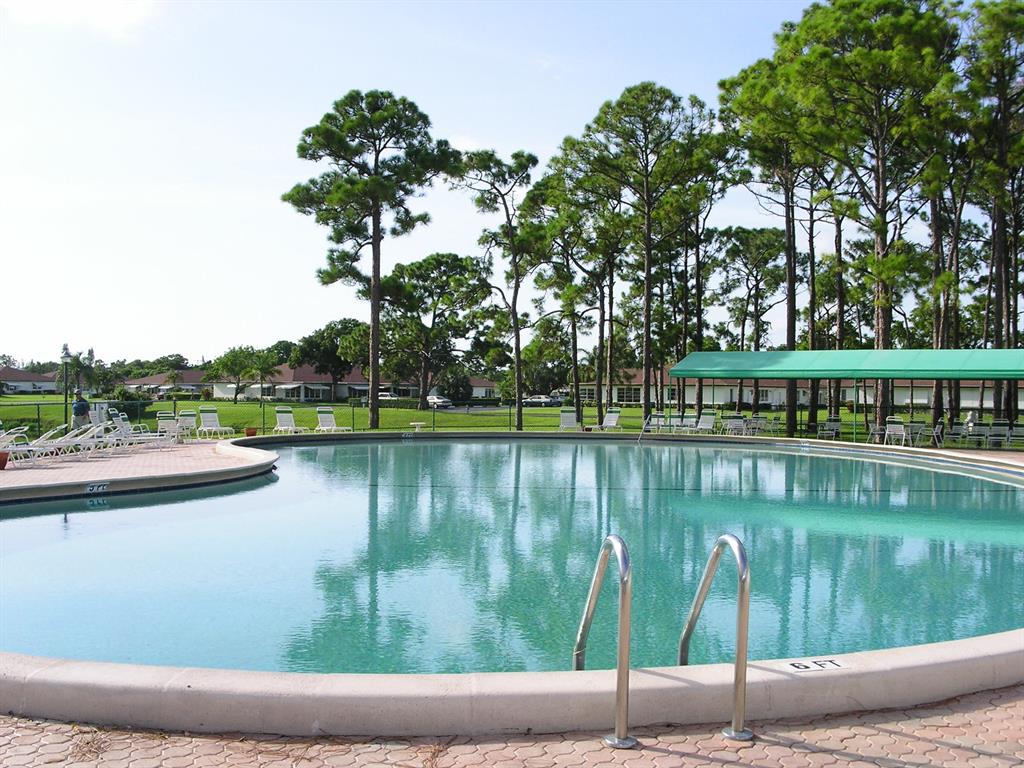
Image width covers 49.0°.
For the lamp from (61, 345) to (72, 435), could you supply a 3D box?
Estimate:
[{"bbox_3d":[-14.862,0.397,37.500,0.400,3.050,0.400,1,0,0],"label":"lamp"}]

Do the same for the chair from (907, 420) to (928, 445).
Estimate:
[{"bbox_3d":[12.337,1.471,34.200,0.600,0.870,0.680,1,0,14],"label":"chair"}]

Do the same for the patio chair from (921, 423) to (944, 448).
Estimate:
[{"bbox_3d":[11.876,1.378,31.900,0.680,0.870,0.600,0,-1,32],"label":"patio chair"}]

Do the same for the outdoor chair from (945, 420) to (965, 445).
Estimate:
[{"bbox_3d":[13.102,1.429,33.203,0.600,0.830,0.660,0,0,38],"label":"outdoor chair"}]

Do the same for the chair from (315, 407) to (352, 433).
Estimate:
[{"bbox_3d":[-5.463,1.172,34.500,0.640,0.940,1.600,1,-1,-33],"label":"chair"}]

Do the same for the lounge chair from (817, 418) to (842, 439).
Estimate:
[{"bbox_3d":[10.606,1.441,37.603,0.600,0.830,0.660,0,-1,40],"label":"lounge chair"}]

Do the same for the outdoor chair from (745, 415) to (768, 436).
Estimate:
[{"bbox_3d":[8.729,1.446,40.203,0.600,0.830,0.660,0,-1,42],"label":"outdoor chair"}]

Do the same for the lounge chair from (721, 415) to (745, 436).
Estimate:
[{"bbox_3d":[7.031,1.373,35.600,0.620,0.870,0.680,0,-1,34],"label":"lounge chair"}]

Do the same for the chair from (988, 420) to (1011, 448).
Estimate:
[{"bbox_3d":[14.025,1.430,32.403,0.600,0.830,0.660,0,0,33],"label":"chair"}]

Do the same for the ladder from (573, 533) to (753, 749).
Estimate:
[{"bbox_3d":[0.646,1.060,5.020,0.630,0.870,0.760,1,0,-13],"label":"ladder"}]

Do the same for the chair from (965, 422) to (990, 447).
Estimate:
[{"bbox_3d":[13.600,1.430,32.803,0.600,0.830,0.660,0,0,36],"label":"chair"}]

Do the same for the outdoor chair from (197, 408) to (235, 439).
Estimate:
[{"bbox_3d":[-9.160,1.189,34.803,0.660,1.020,1.500,1,0,-35],"label":"outdoor chair"}]

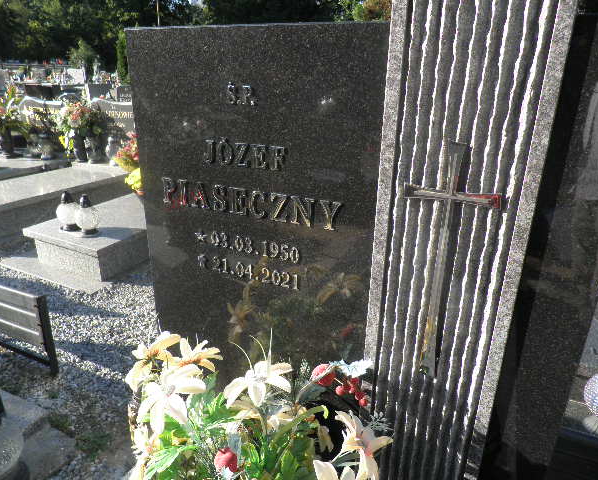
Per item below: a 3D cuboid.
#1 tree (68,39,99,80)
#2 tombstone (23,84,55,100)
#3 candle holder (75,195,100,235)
[{"bbox_3d":[-11.149,-9.126,22.836,1.650,2.280,1.650,12,24,25],"label":"tree"},{"bbox_3d":[-4.640,-2.536,8.170,1.000,0.650,0.200,12,24,25],"label":"tombstone"},{"bbox_3d":[-1.530,-0.175,3.206,0.163,0.290,0.163,12,24,25],"label":"candle holder"}]

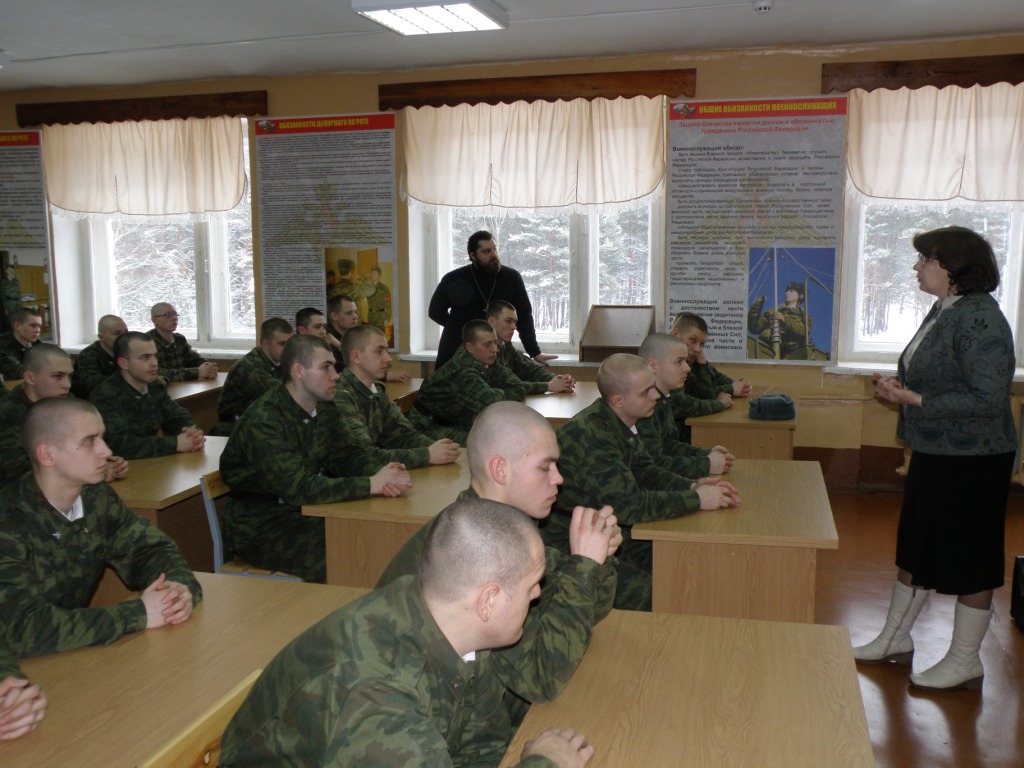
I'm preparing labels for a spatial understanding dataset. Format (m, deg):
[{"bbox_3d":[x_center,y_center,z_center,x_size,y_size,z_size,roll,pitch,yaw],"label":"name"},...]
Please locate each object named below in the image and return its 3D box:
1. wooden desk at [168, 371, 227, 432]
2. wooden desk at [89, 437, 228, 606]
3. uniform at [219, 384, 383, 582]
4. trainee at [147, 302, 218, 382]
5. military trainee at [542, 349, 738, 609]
[{"bbox_3d":[-2.104,0.366,6.451,0.580,0.750,1.250,2,9,14],"label":"wooden desk"},{"bbox_3d":[-1.342,0.690,3.950,0.570,0.760,1.050,2,9,14],"label":"wooden desk"},{"bbox_3d":[-0.785,0.496,3.622,0.660,0.960,0.500,2,9,14],"label":"uniform"},{"bbox_3d":[-2.147,0.092,6.272,0.680,1.250,0.520,4,10,26],"label":"trainee"},{"bbox_3d":[0.437,0.522,3.312,0.700,1.270,0.520,2,9,14],"label":"military trainee"}]

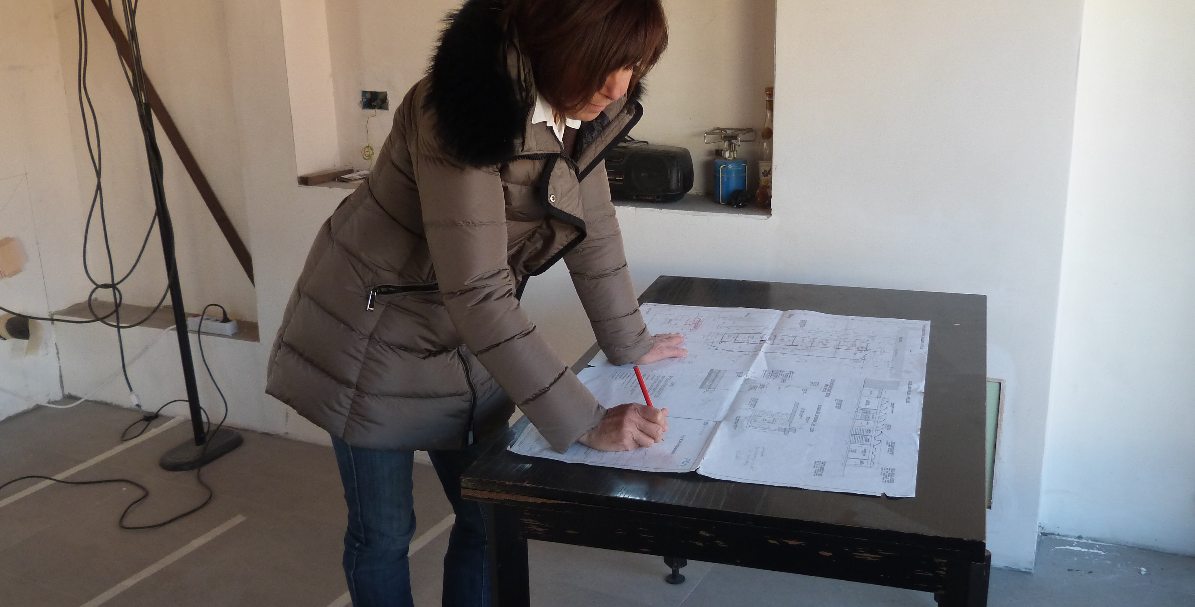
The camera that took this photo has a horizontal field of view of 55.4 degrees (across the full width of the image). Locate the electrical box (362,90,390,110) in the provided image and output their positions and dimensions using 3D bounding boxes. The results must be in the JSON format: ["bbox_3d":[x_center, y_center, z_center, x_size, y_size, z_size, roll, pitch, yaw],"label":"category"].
[{"bbox_3d":[-0.703,-0.654,3.665,0.104,0.067,0.045,6,18,25],"label":"electrical box"}]

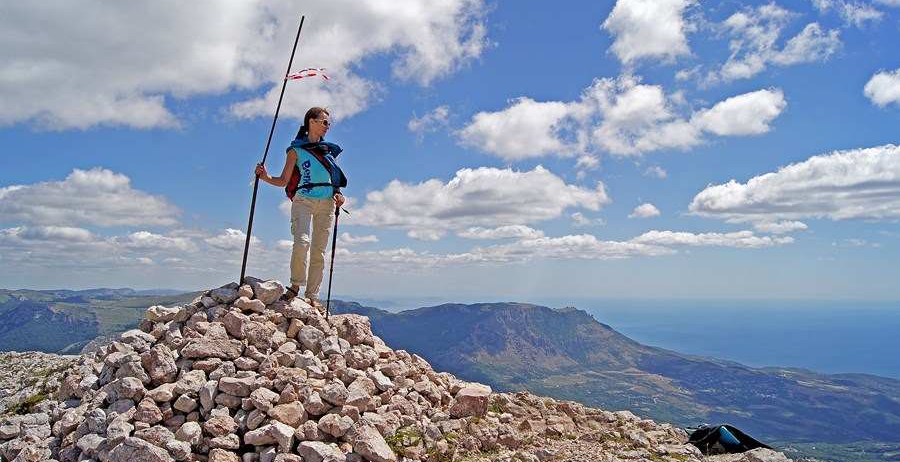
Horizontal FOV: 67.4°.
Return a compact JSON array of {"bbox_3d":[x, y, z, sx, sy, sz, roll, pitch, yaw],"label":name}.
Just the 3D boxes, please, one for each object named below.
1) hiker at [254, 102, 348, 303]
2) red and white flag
[{"bbox_3d":[-1.240,-0.217,5.631,0.680,1.660,0.500,3,-6,-36],"label":"hiker"},{"bbox_3d":[-1.212,-1.349,5.775,0.370,0.110,0.100,1,-5,-9],"label":"red and white flag"}]

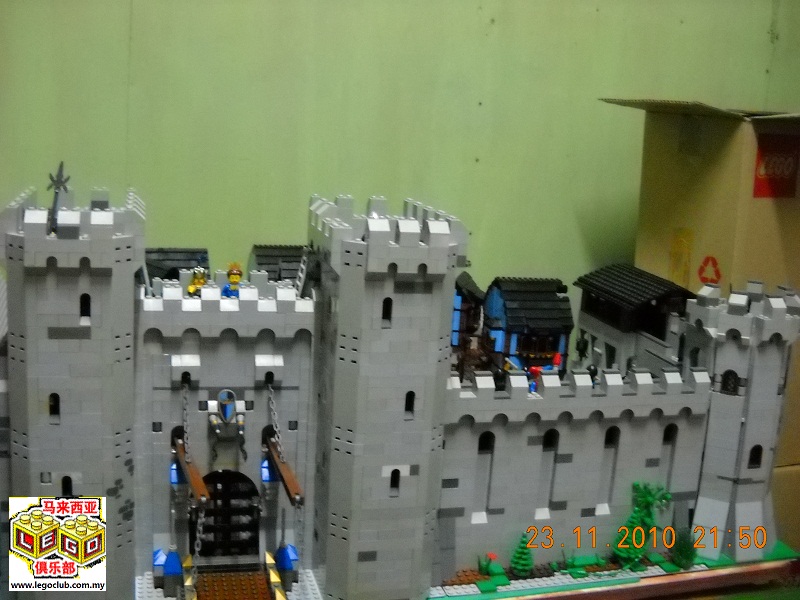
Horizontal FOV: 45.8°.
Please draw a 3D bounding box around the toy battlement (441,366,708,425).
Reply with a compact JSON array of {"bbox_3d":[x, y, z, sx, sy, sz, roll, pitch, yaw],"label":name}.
[{"bbox_3d":[0.168,0.088,0.892,0.266,0.043,0.024,0,12,-15],"label":"toy battlement"}]

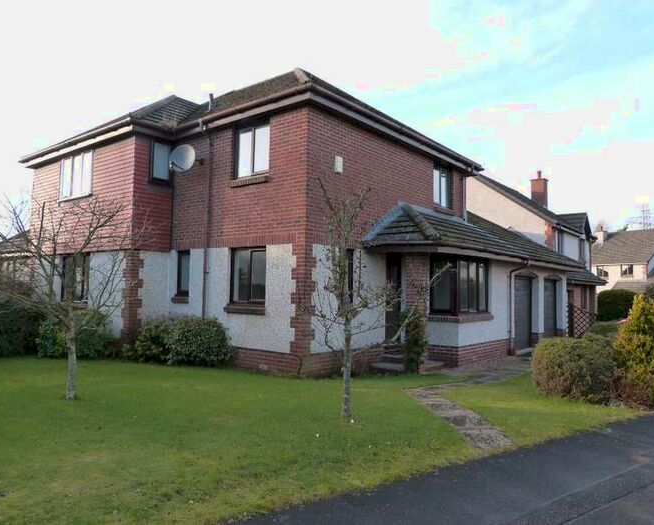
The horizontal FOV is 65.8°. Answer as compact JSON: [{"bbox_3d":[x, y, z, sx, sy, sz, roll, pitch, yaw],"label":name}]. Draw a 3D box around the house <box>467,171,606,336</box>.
[{"bbox_3d":[10.502,-1.012,29.098,9.400,9.150,8.100,-1,-4,40],"label":"house"}]

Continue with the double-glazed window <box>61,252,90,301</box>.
[{"bbox_3d":[-6.508,0.381,13.125,1.550,1.290,0.120,-1,-4,40],"label":"double-glazed window"}]

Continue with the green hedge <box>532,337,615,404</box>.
[{"bbox_3d":[4.067,1.676,8.231,1.250,0.950,1.350,-1,-4,40],"label":"green hedge"}]

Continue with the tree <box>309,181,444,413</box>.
[{"bbox_3d":[0.660,0.467,6.500,1.750,3.050,1.600,1,-3,0],"label":"tree"}]

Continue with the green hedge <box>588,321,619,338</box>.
[{"bbox_3d":[9.511,2.328,16.581,1.700,0.770,1.100,-1,-4,40],"label":"green hedge"}]

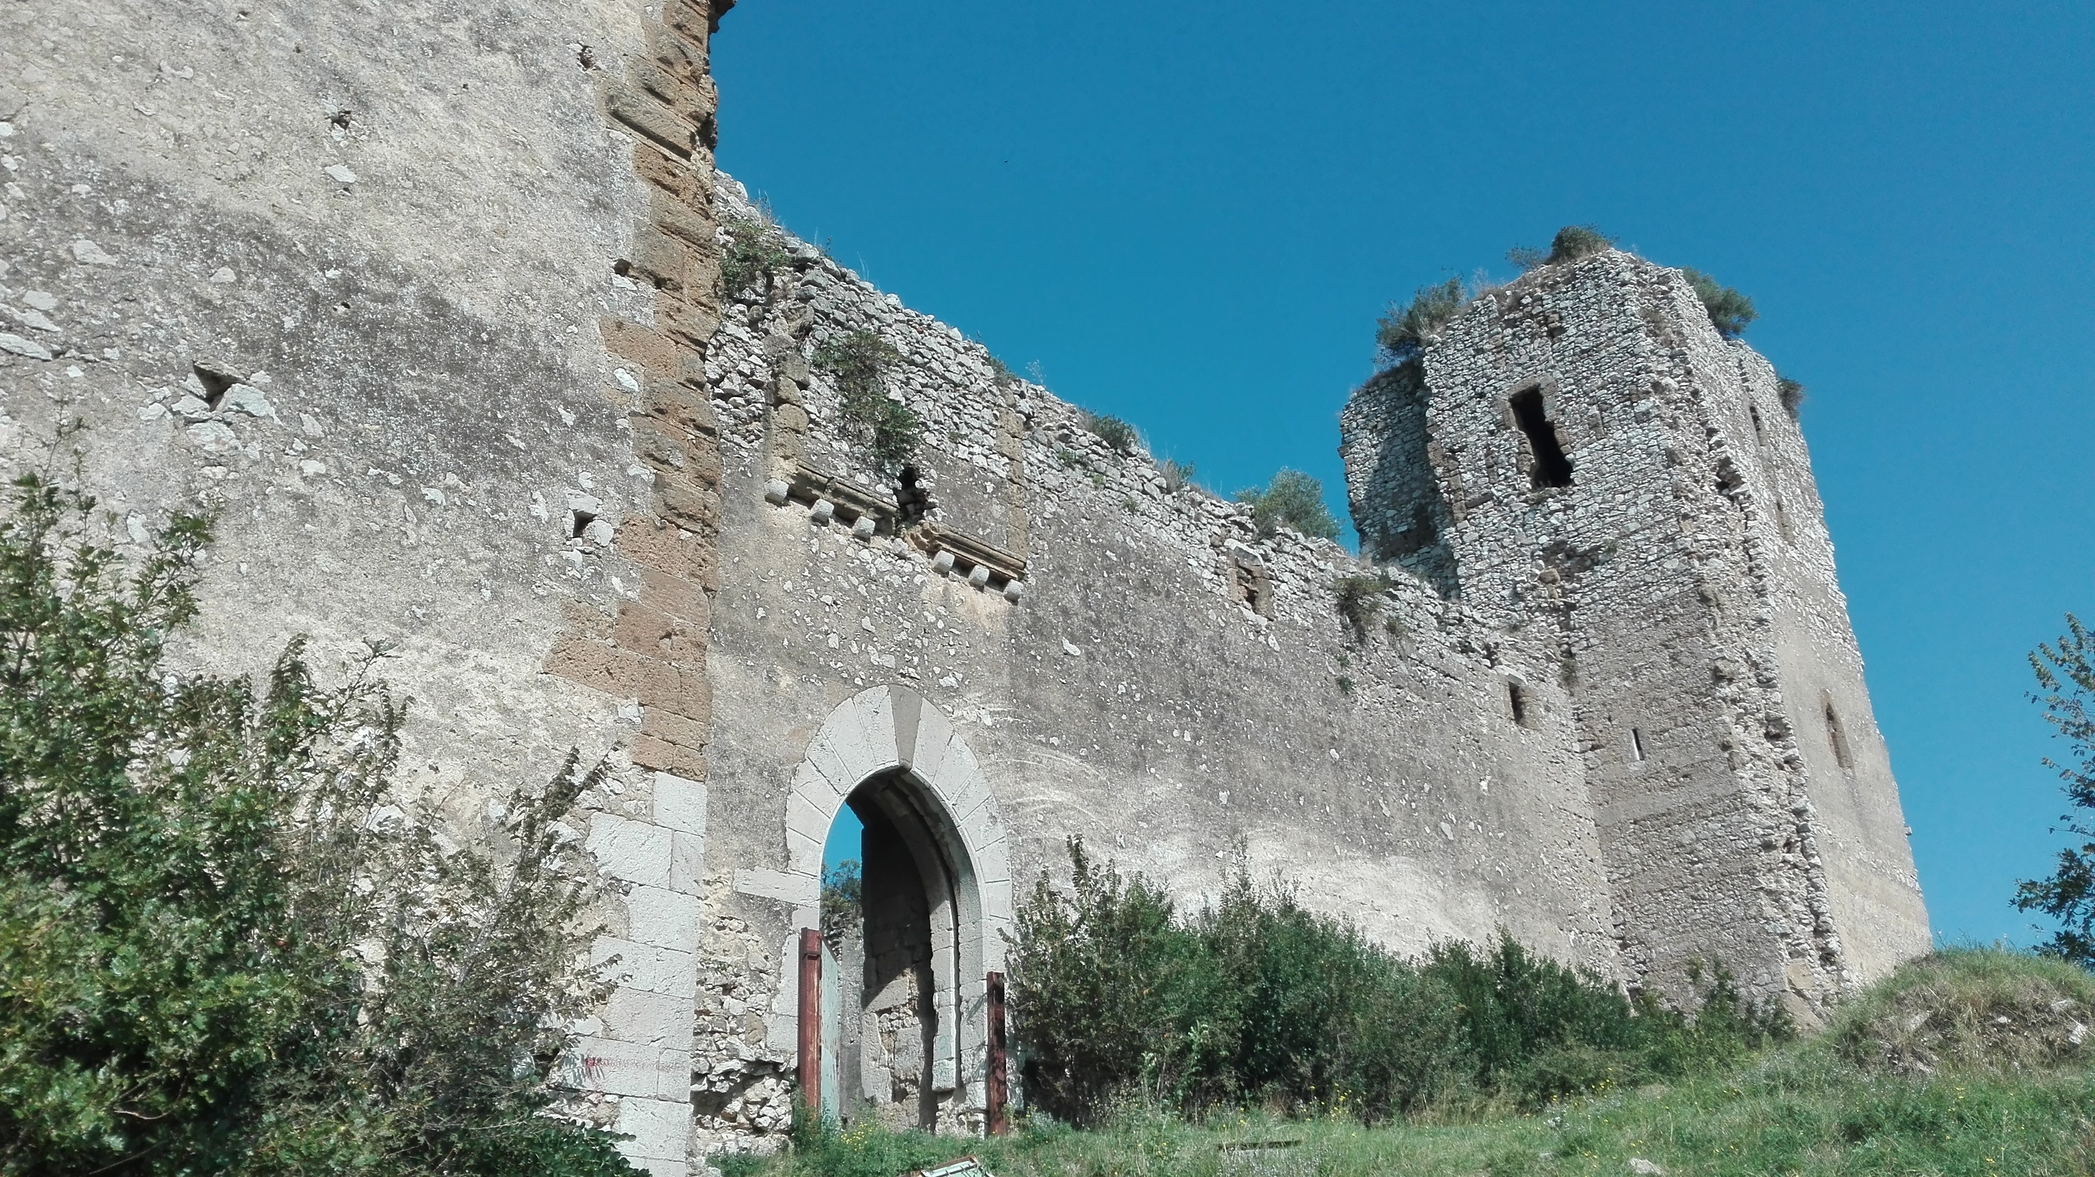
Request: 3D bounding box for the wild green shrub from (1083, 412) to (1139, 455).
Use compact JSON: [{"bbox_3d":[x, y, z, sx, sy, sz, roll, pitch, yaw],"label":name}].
[{"bbox_3d":[0.882,-2.137,20.714,0.700,0.600,0.900,-22,-31,37],"label":"wild green shrub"}]

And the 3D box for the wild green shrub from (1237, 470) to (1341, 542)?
[{"bbox_3d":[3.980,-1.372,24.636,1.400,1.200,1.700,-22,-31,37],"label":"wild green shrub"}]

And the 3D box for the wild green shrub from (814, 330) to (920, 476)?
[{"bbox_3d":[-1.999,-2.062,16.644,0.500,1.850,1.450,-22,-31,37],"label":"wild green shrub"}]

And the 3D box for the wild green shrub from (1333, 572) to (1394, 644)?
[{"bbox_3d":[5.093,0.317,24.171,0.800,1.200,1.200,-22,-31,37],"label":"wild green shrub"}]

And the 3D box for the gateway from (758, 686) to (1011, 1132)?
[{"bbox_3d":[-1.807,3.208,15.268,1.100,4.455,3.300,-22,-31,37],"label":"gateway"}]

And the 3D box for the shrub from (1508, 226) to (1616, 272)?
[{"bbox_3d":[11.866,-7.829,34.560,1.800,1.100,1.600,-22,-31,37],"label":"shrub"}]

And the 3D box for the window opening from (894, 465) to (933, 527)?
[{"bbox_3d":[-1.649,-0.982,17.037,0.400,0.548,0.580,-22,-31,37],"label":"window opening"}]

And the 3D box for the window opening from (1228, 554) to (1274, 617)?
[{"bbox_3d":[2.833,0.040,22.032,0.400,0.664,1.030,-22,-31,37],"label":"window opening"}]

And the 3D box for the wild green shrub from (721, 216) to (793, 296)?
[{"bbox_3d":[-3.163,-3.626,16.321,0.600,0.950,0.900,-22,-31,37],"label":"wild green shrub"}]

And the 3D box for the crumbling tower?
[{"bbox_3d":[12.966,2.121,33.927,7.810,16.060,8.360,-22,-31,37],"label":"crumbling tower"}]

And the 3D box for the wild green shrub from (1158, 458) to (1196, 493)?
[{"bbox_3d":[1.886,-1.647,21.870,0.550,0.600,0.600,-22,-31,37],"label":"wild green shrub"}]

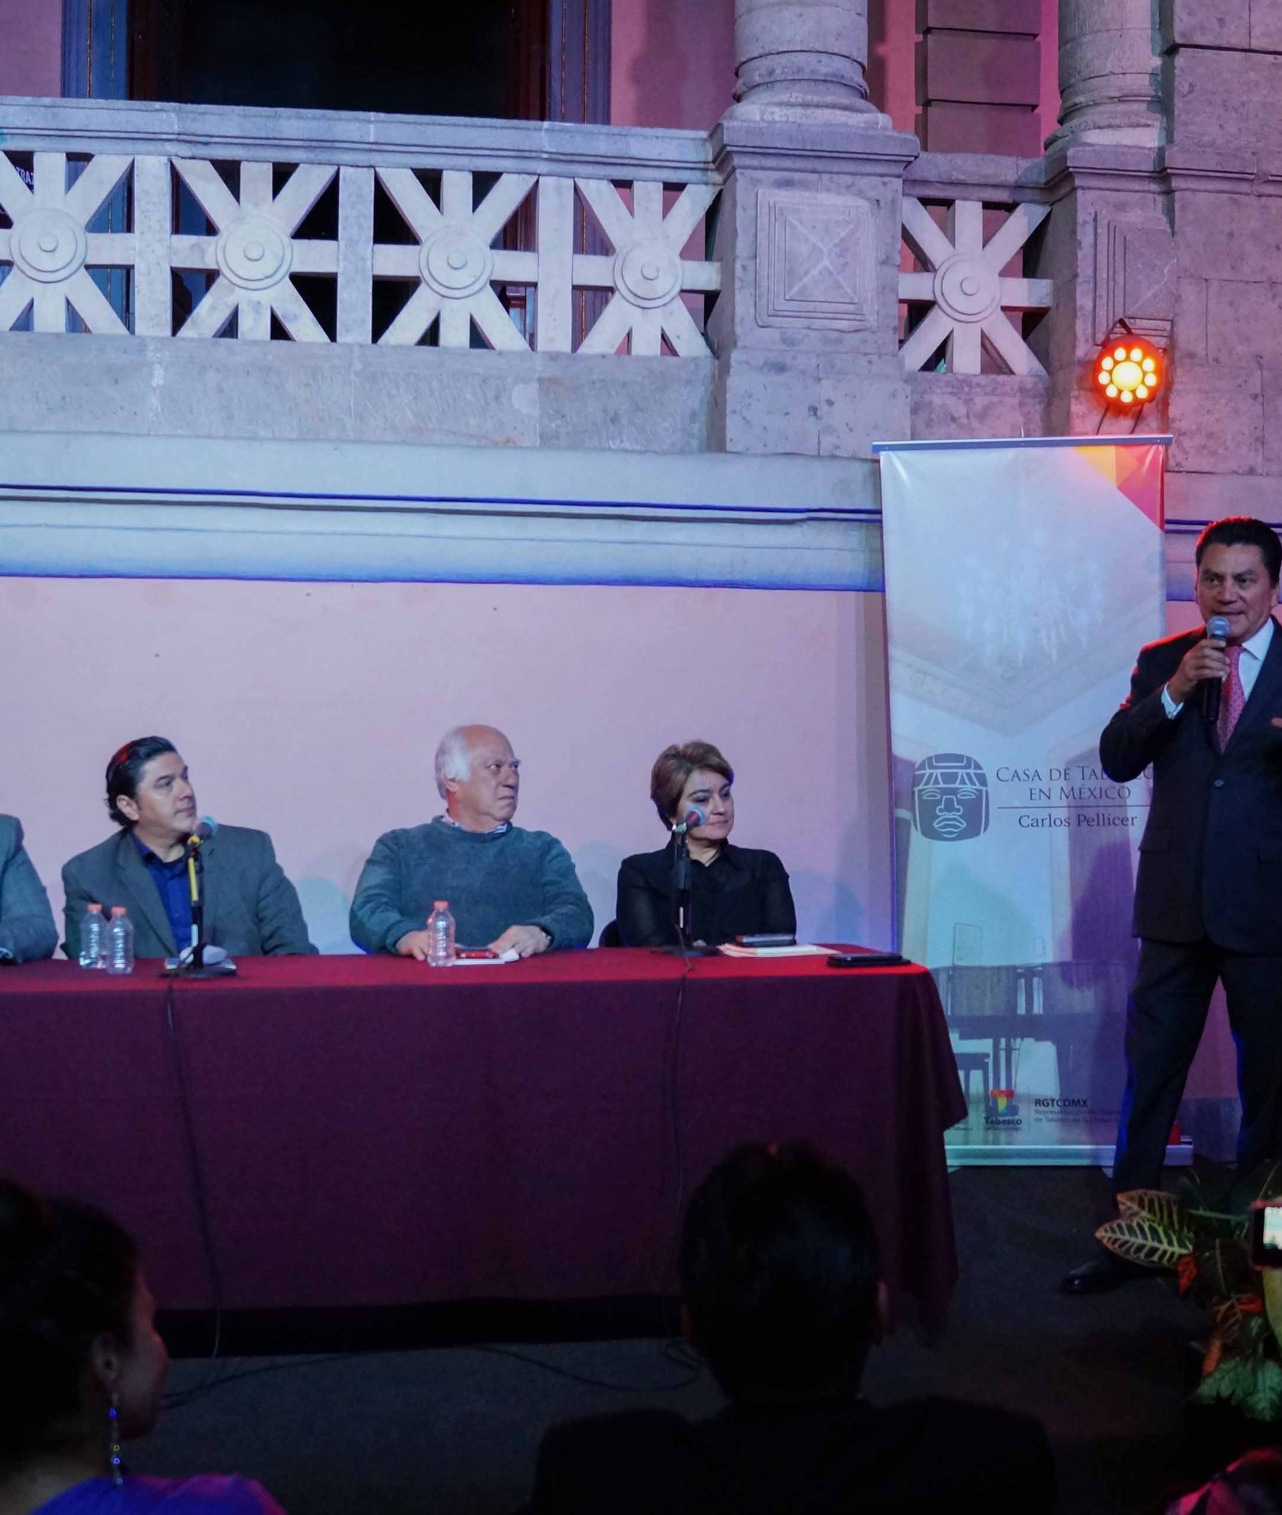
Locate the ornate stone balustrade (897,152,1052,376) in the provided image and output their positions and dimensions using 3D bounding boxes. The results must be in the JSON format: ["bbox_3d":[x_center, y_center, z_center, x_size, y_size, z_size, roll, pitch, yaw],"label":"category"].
[{"bbox_3d":[1.008,-1.501,6.454,0.492,0.675,0.220,1,-2,-7],"label":"ornate stone balustrade"}]

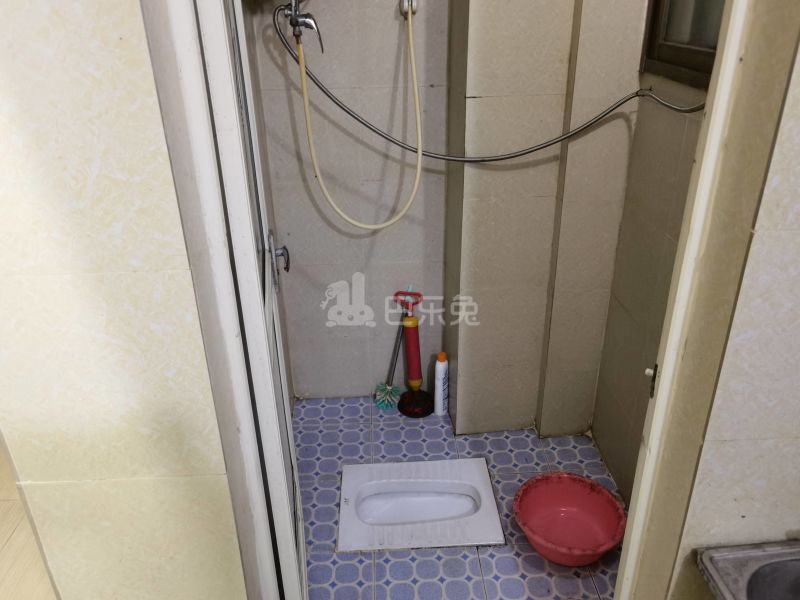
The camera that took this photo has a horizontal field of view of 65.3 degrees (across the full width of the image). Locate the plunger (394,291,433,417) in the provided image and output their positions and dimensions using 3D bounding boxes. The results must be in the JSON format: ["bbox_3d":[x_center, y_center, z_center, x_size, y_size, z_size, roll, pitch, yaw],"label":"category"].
[{"bbox_3d":[0.049,0.195,2.345,0.150,0.480,0.150,-4,22,-1],"label":"plunger"}]

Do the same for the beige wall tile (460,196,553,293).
[{"bbox_3d":[0.343,-0.176,1.977,0.298,0.302,0.010,-3,26,-4],"label":"beige wall tile"}]

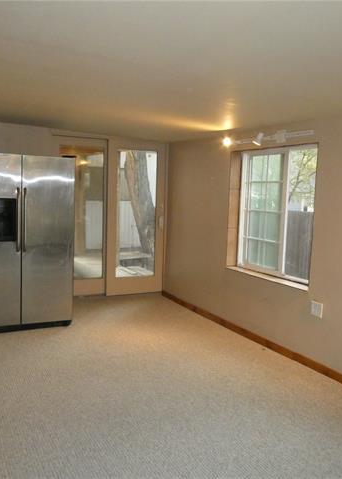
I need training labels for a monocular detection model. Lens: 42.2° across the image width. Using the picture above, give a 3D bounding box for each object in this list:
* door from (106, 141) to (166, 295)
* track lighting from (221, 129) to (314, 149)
[{"bbox_3d":[-0.454,-0.283,5.875,0.849,2.029,0.050,-1,6,-27],"label":"door"},{"bbox_3d":[0.857,-0.915,4.081,0.130,0.120,1.180,-1,6,-27],"label":"track lighting"}]

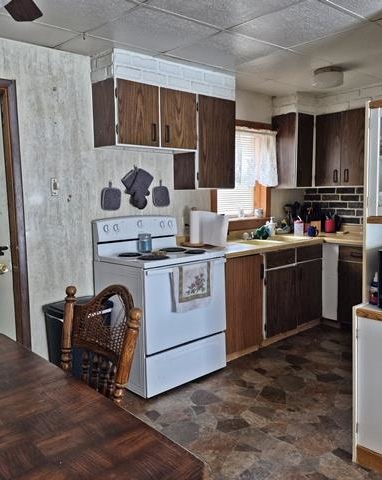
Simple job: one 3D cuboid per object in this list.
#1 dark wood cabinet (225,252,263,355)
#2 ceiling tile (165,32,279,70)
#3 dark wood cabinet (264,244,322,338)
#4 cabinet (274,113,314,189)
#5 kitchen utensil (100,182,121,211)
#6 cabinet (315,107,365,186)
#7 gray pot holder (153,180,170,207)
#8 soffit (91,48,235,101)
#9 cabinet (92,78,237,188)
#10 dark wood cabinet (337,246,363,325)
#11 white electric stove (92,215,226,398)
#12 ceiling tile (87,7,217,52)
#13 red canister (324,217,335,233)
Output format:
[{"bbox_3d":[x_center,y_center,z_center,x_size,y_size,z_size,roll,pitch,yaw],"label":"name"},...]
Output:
[{"bbox_3d":[0.239,0.509,3.774,0.515,0.825,0.606,-7,9,-41],"label":"dark wood cabinet"},{"bbox_3d":[0.236,-1.336,3.007,0.618,0.022,0.600,-6,9,-40],"label":"ceiling tile"},{"bbox_3d":[0.791,0.435,4.253,0.945,0.805,0.606,-7,9,-41],"label":"dark wood cabinet"},{"bbox_3d":[1.099,-0.932,4.540,0.320,0.756,0.309,-6,9,-40],"label":"cabinet"},{"bbox_3d":[-0.639,-0.346,3.332,0.181,0.221,0.018,-7,9,-41],"label":"kitchen utensil"},{"bbox_3d":[1.649,-0.937,4.474,0.310,0.770,0.610,-7,9,-41],"label":"cabinet"},{"bbox_3d":[-0.246,-0.387,3.584,0.180,0.225,0.022,-7,9,-42],"label":"gray pot holder"},{"bbox_3d":[-0.172,-1.287,3.444,1.223,0.198,0.307,-7,9,-41],"label":"soffit"},{"bbox_3d":[-0.161,-0.789,3.456,1.206,0.772,0.312,-6,9,-40],"label":"cabinet"},{"bbox_3d":[1.790,0.459,4.206,0.600,0.850,0.410,-6,9,-40],"label":"dark wood cabinet"},{"bbox_3d":[-0.227,0.427,3.266,0.754,1.199,0.690,-6,9,-40],"label":"white electric stove"},{"bbox_3d":[-0.235,-1.294,2.623,0.610,0.020,0.590,-7,9,-41],"label":"ceiling tile"},{"bbox_3d":[1.530,-0.159,4.675,0.115,0.157,0.115,-7,9,-42],"label":"red canister"}]

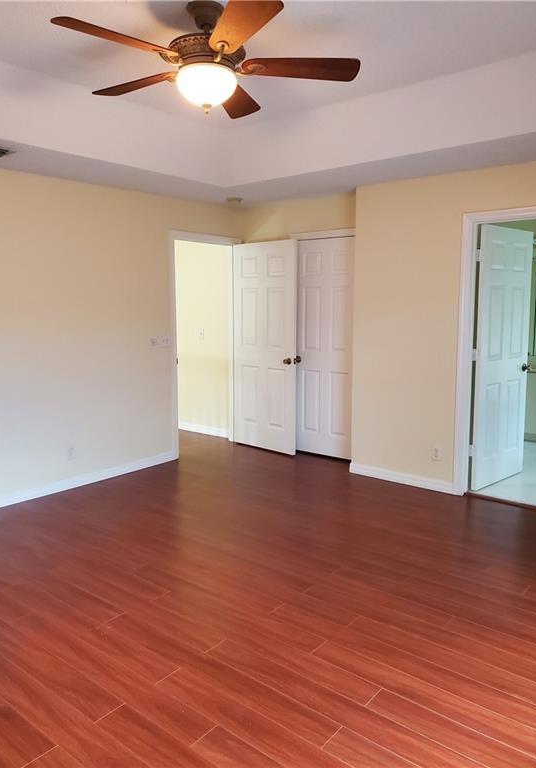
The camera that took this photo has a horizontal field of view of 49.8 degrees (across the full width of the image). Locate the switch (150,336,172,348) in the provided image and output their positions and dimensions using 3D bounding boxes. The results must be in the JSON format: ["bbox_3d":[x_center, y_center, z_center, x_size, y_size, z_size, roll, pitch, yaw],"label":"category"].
[{"bbox_3d":[-0.961,-0.378,5.239,0.020,0.115,0.240,7,10,40],"label":"switch"}]

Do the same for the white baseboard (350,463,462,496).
[{"bbox_3d":[1.081,0.785,4.778,0.960,0.083,0.020,7,10,40],"label":"white baseboard"}]

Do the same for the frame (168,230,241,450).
[{"bbox_3d":[-0.627,-0.383,5.724,0.140,2.140,0.925,7,10,40],"label":"frame"}]

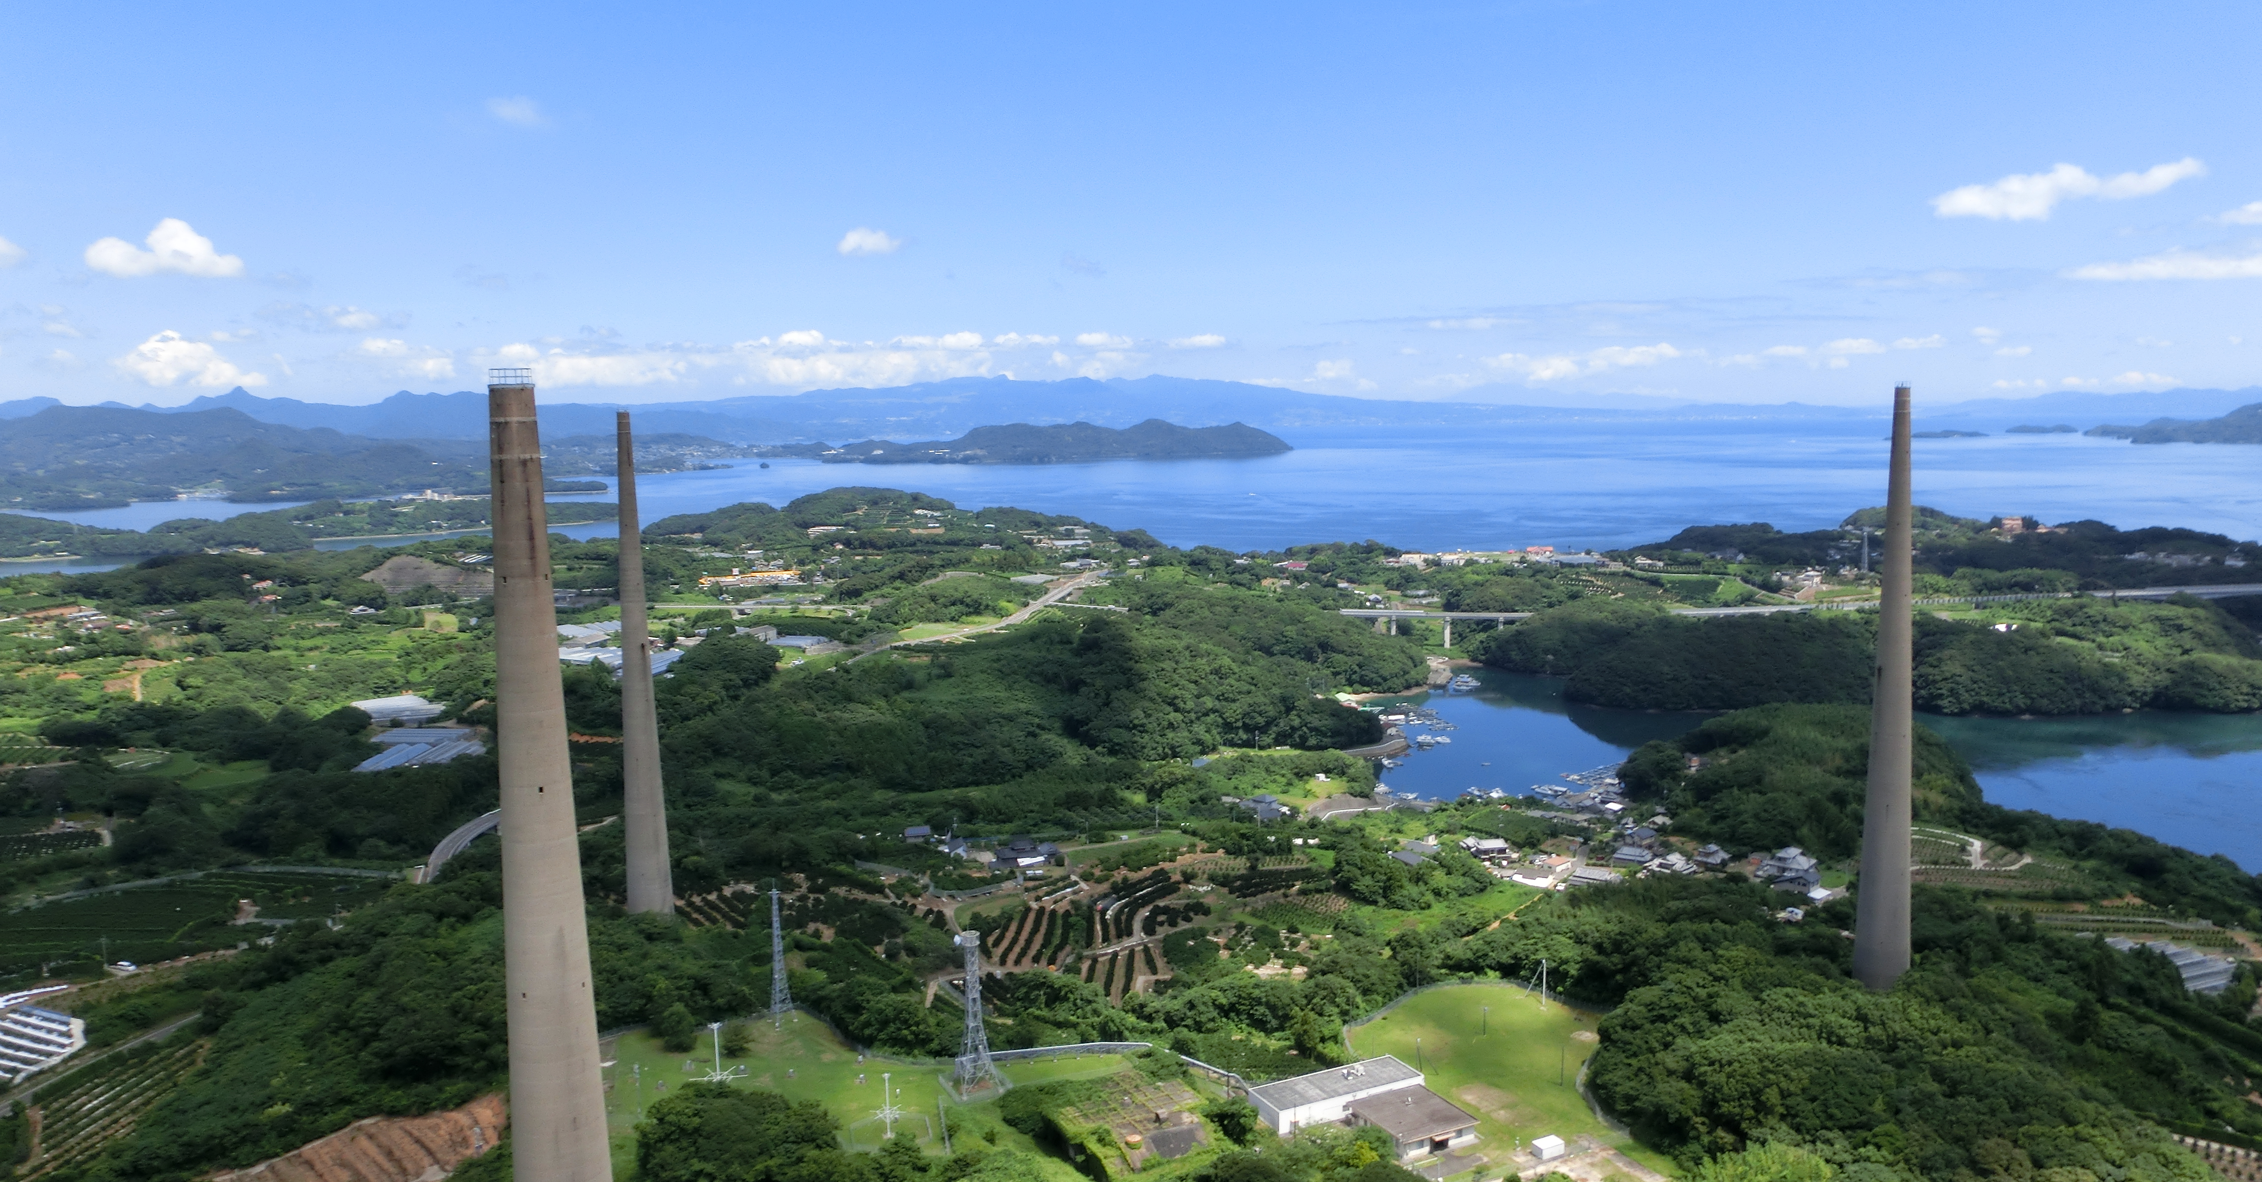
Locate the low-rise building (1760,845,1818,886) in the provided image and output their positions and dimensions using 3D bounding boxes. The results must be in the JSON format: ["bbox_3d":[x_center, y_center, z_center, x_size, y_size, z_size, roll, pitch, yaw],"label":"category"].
[{"bbox_3d":[228.526,93.746,543.637,14.500,8.800,12.500,3,8,34],"label":"low-rise building"}]

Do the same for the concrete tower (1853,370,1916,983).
[{"bbox_3d":[163.493,24.238,336.837,12.200,136.300,12.200,-1,7,0],"label":"concrete tower"}]

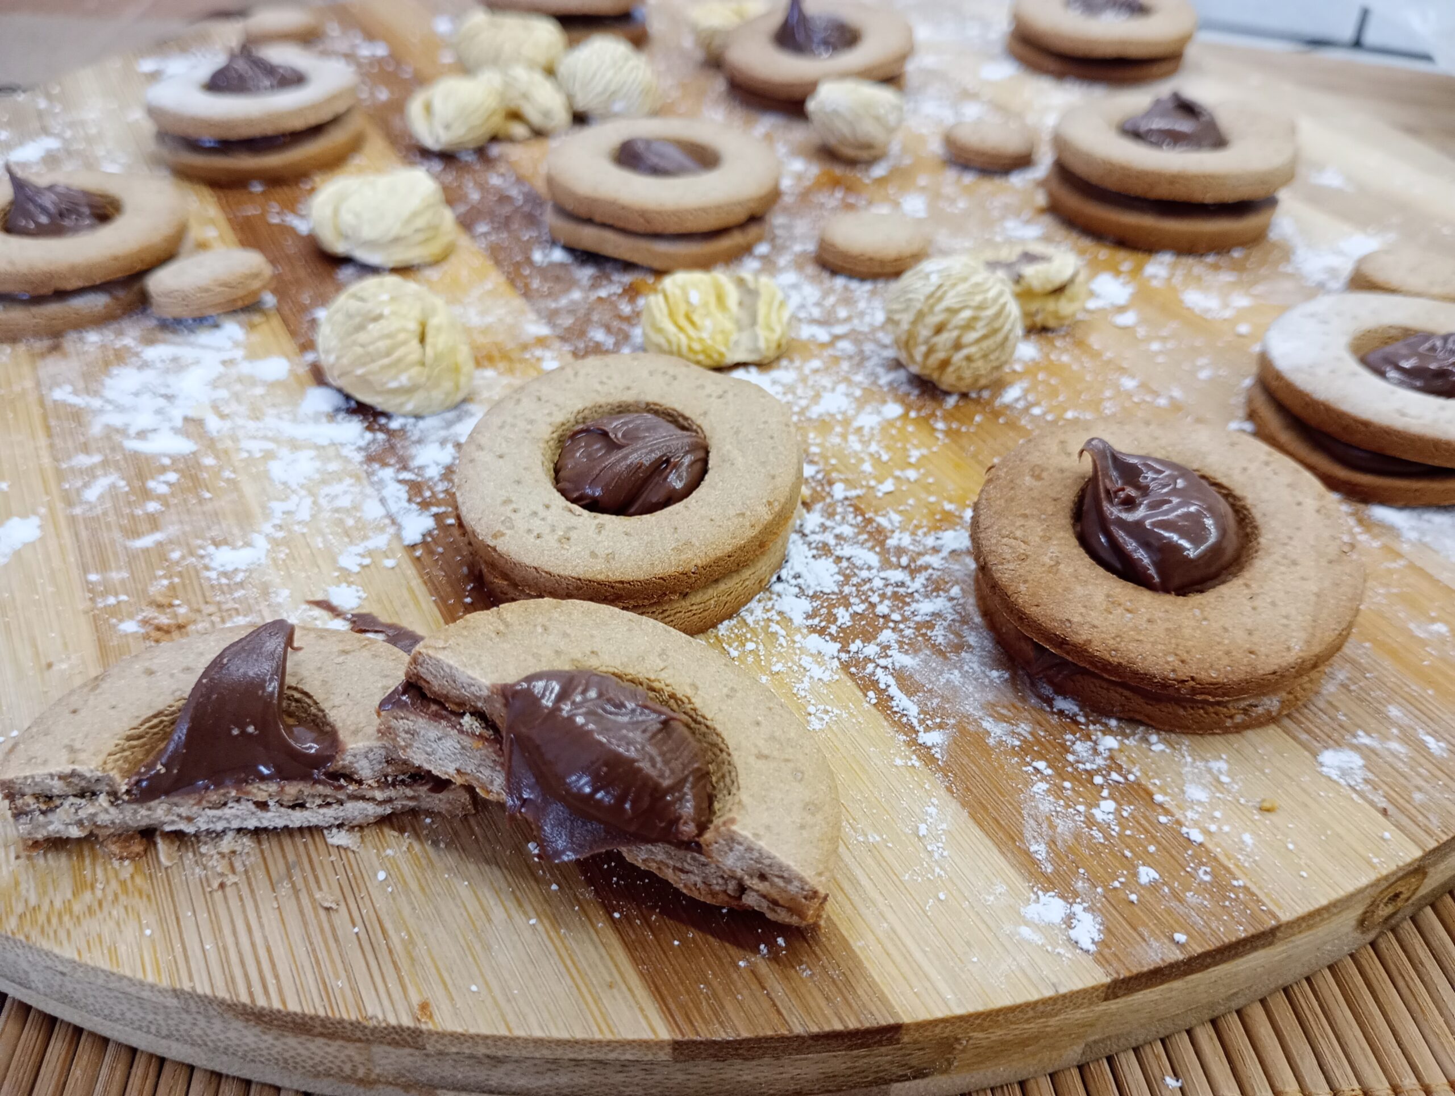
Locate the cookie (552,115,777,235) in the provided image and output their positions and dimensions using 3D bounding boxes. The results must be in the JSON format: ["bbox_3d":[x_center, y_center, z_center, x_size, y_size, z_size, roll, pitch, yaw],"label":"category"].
[{"bbox_3d":[-0.015,-0.086,0.270,0.052,0.006,0.052,-2,42,-1],"label":"cookie"}]

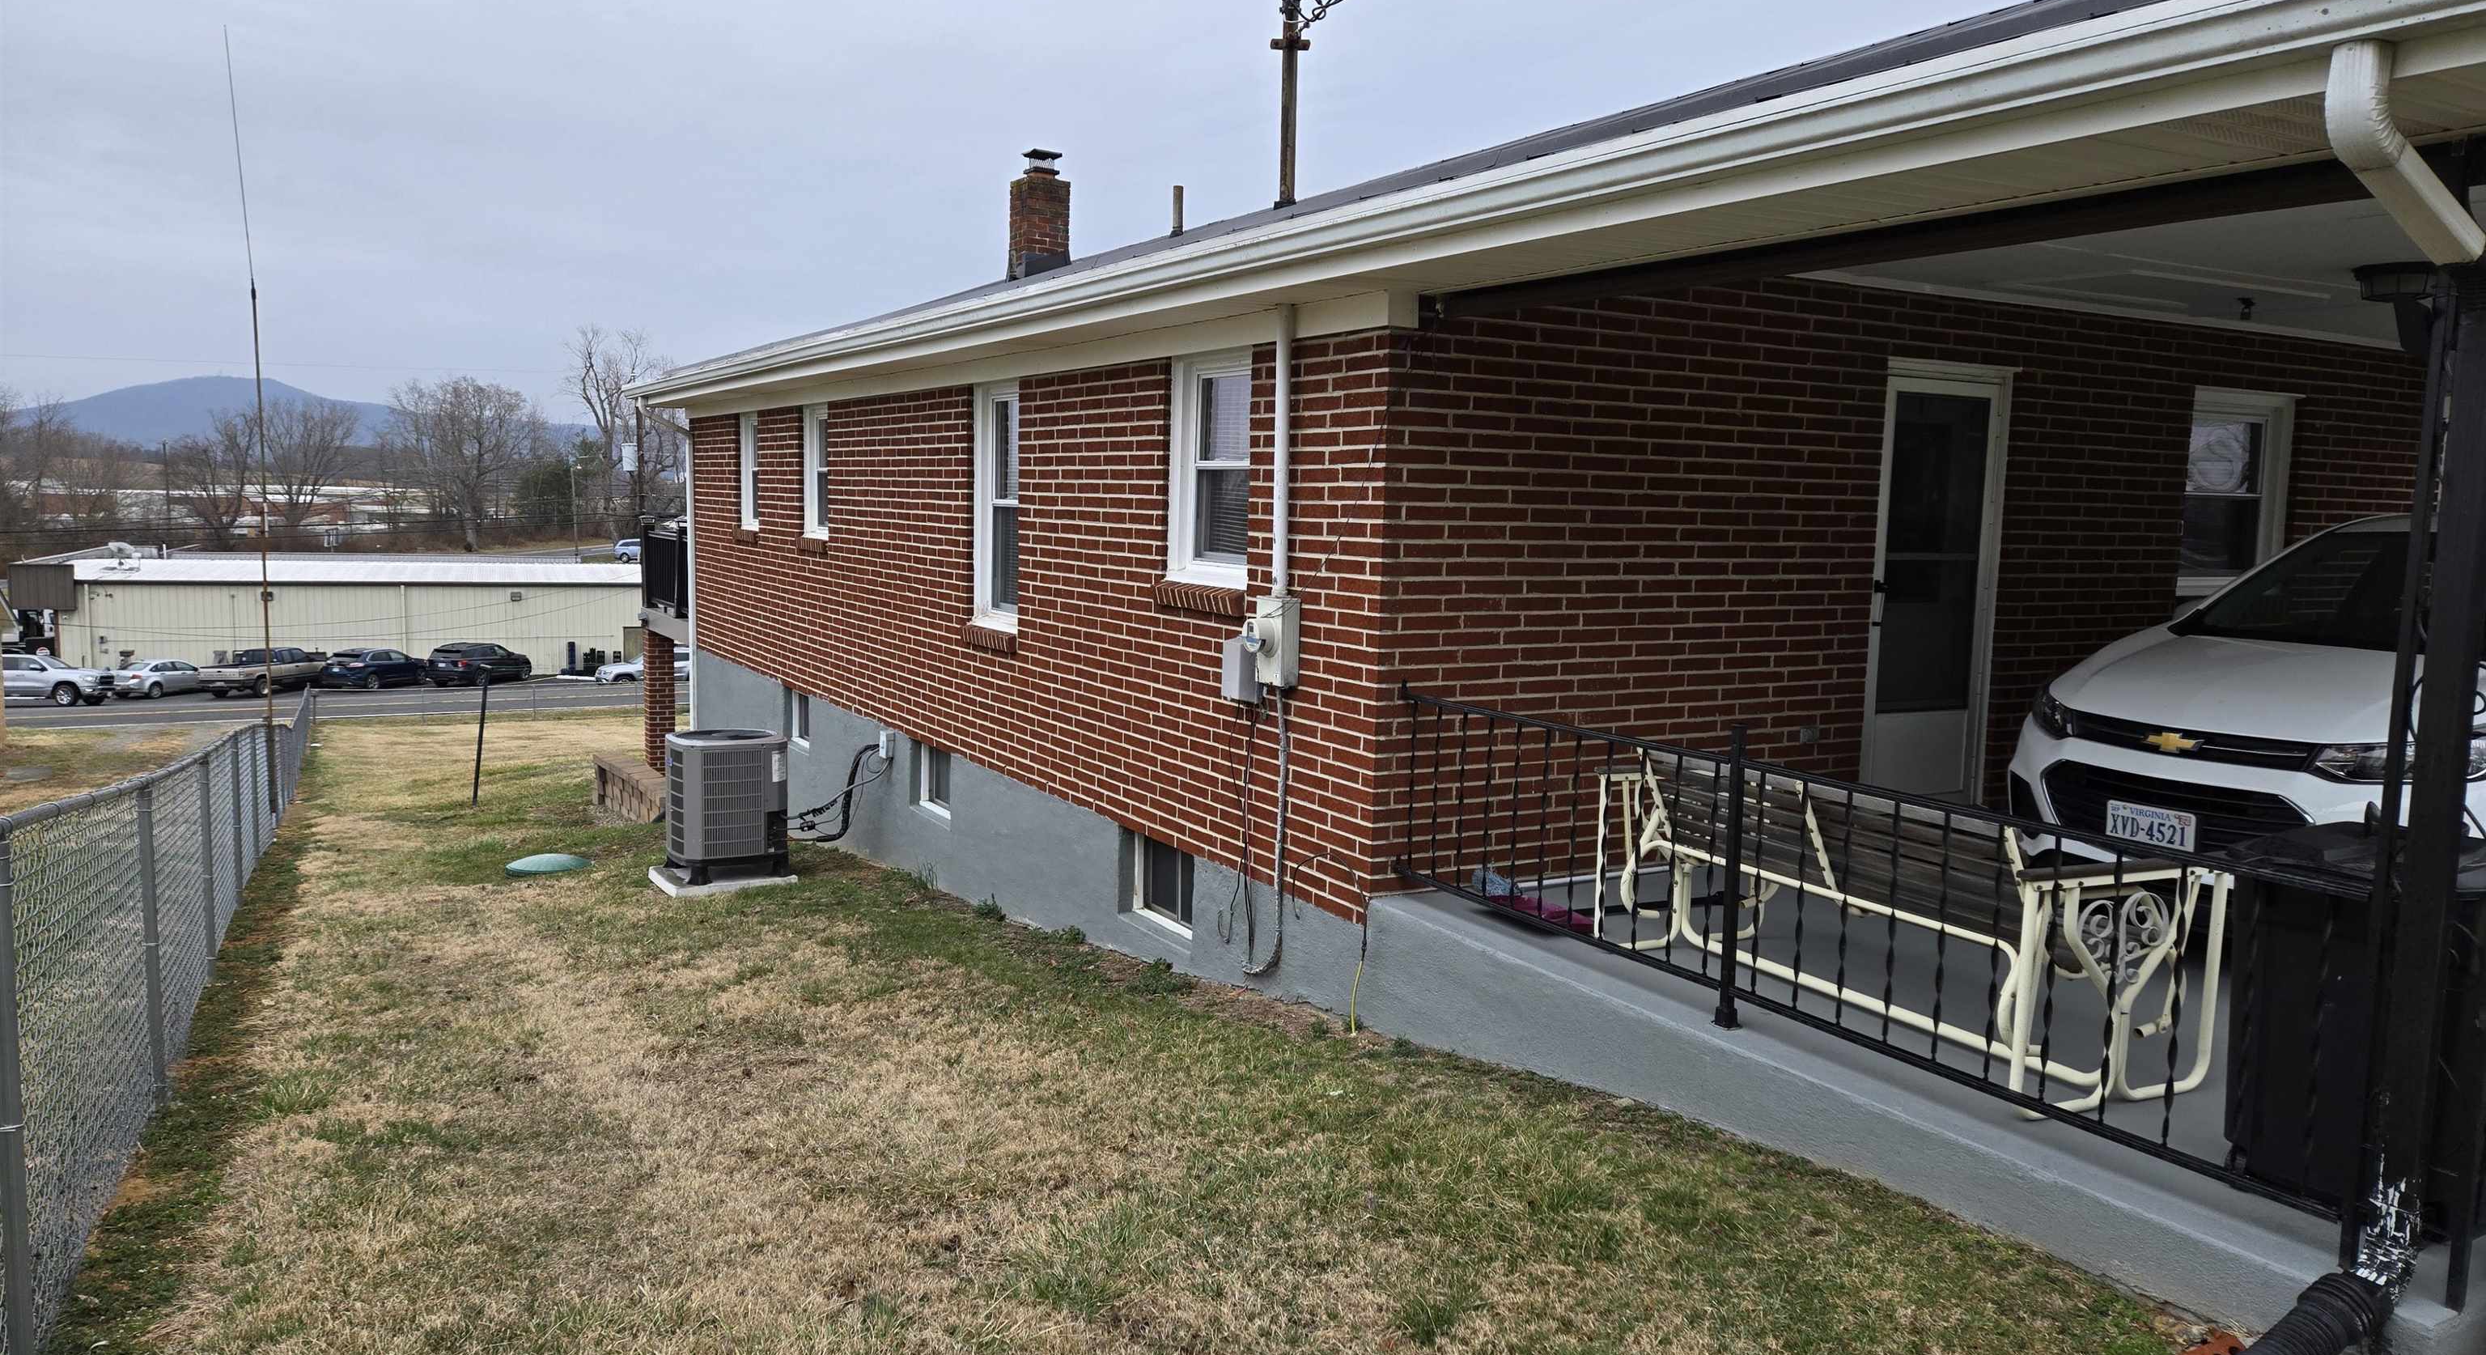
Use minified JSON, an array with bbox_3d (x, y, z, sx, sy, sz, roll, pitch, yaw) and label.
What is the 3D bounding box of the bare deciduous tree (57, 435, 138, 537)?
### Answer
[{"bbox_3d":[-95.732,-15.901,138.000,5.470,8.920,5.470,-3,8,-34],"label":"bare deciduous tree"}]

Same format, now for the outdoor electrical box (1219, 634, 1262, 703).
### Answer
[{"bbox_3d":[-0.010,-0.026,7.113,0.095,0.285,0.175,-2,7,-30],"label":"outdoor electrical box"}]

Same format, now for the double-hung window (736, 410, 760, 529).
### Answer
[{"bbox_3d":[-4.315,-1.824,14.622,0.120,1.025,0.640,-2,7,-30],"label":"double-hung window"}]

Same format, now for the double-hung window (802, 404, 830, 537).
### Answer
[{"bbox_3d":[-3.239,-1.581,12.794,0.110,1.040,0.800,-2,7,-30],"label":"double-hung window"}]

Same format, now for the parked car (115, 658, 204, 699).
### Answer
[{"bbox_3d":[-43.565,0.071,66.933,1.830,1.460,4.850,3,6,11],"label":"parked car"}]

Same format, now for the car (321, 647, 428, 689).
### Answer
[{"bbox_3d":[-36.774,-0.421,70.044,1.930,1.740,4.780,2,6,6],"label":"car"}]

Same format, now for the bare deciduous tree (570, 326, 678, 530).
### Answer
[{"bbox_3d":[-53.177,-21.037,142.000,9.690,18.200,9.690,-1,7,-20],"label":"bare deciduous tree"}]

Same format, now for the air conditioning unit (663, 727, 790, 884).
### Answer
[{"bbox_3d":[-3.540,0.868,11.322,0.710,0.900,0.710,-2,7,-30],"label":"air conditioning unit"}]

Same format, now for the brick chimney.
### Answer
[{"bbox_3d":[-1.845,-4.178,14.930,0.410,1.206,0.410,-2,7,-30],"label":"brick chimney"}]

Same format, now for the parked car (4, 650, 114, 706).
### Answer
[{"bbox_3d":[-46.889,0.130,63.512,5.920,1.950,2.060,1,6,-7],"label":"parked car"}]

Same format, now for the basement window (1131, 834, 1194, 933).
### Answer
[{"bbox_3d":[-0.318,1.003,7.991,0.100,0.460,0.790,-2,7,-30],"label":"basement window"}]

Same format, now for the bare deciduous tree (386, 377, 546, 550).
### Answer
[{"bbox_3d":[-59.259,-16.296,126.000,11.130,13.190,11.130,-2,7,-25],"label":"bare deciduous tree"}]

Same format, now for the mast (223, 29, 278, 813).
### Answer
[{"bbox_3d":[-10.111,-2.468,16.825,0.120,7.942,0.120,-2,7,-30],"label":"mast"}]

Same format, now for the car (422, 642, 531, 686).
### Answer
[{"bbox_3d":[-32.094,-0.614,69.841,2.000,1.770,5.000,2,6,8],"label":"car"}]

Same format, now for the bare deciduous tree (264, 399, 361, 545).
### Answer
[{"bbox_3d":[-76.675,-17.110,136.000,6.960,11.990,6.960,-2,7,-29],"label":"bare deciduous tree"}]

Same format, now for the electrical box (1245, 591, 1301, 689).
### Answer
[{"bbox_3d":[0.108,-0.147,6.745,0.190,0.360,0.200,-2,7,-30],"label":"electrical box"}]

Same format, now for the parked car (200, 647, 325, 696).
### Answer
[{"bbox_3d":[-39.978,-0.230,67.578,1.980,1.830,5.700,1,6,1],"label":"parked car"}]

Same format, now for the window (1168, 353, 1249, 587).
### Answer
[{"bbox_3d":[-0.115,-0.934,7.425,0.120,1.035,0.750,-2,7,-30],"label":"window"}]

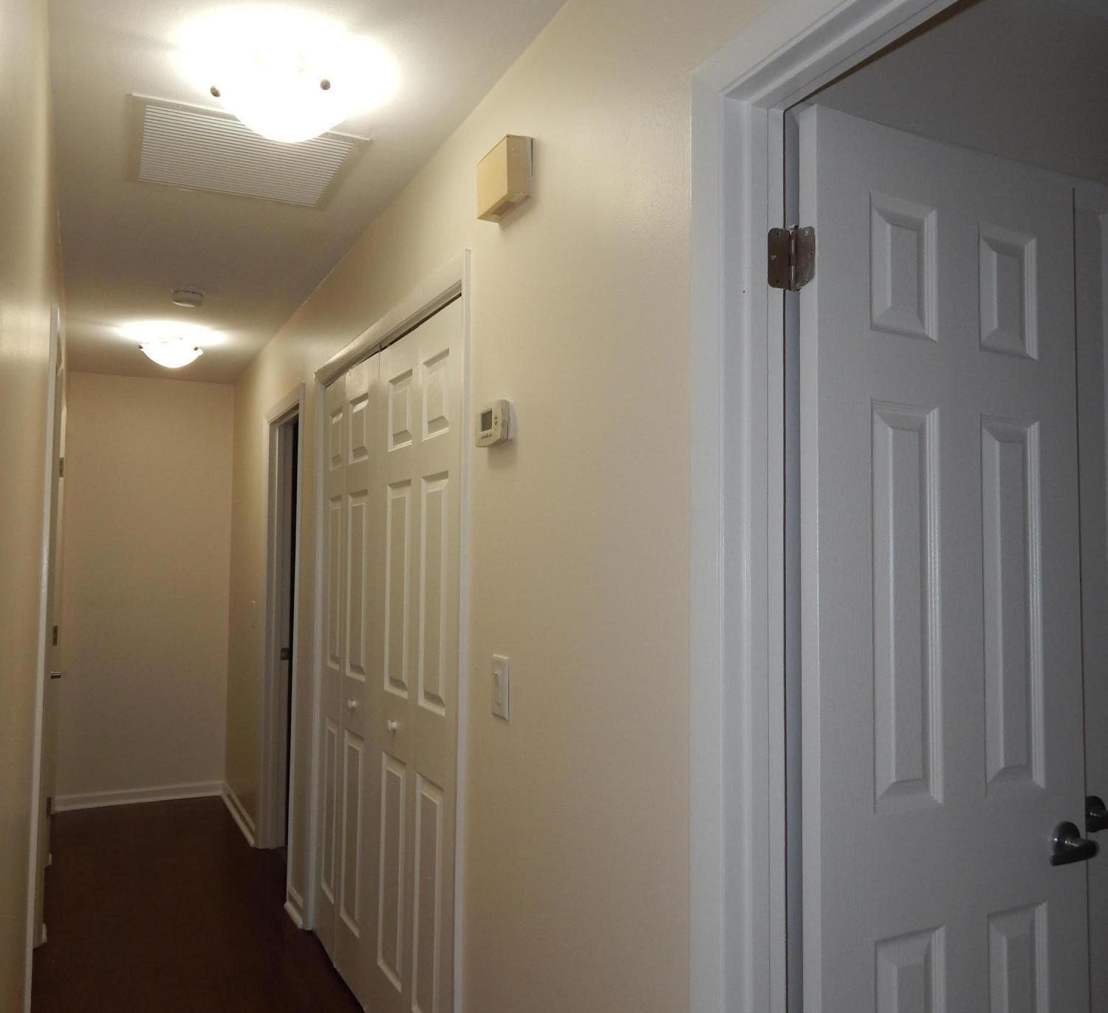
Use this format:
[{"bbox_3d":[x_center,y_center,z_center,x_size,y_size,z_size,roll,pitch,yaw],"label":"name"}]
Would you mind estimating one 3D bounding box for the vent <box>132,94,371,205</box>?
[{"bbox_3d":[-0.822,-0.907,2.586,0.550,0.018,0.560,2,-3,-25],"label":"vent"}]

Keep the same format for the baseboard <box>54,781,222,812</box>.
[{"bbox_3d":[-2.338,1.640,5.570,0.890,0.082,0.015,2,-3,-25],"label":"baseboard"}]

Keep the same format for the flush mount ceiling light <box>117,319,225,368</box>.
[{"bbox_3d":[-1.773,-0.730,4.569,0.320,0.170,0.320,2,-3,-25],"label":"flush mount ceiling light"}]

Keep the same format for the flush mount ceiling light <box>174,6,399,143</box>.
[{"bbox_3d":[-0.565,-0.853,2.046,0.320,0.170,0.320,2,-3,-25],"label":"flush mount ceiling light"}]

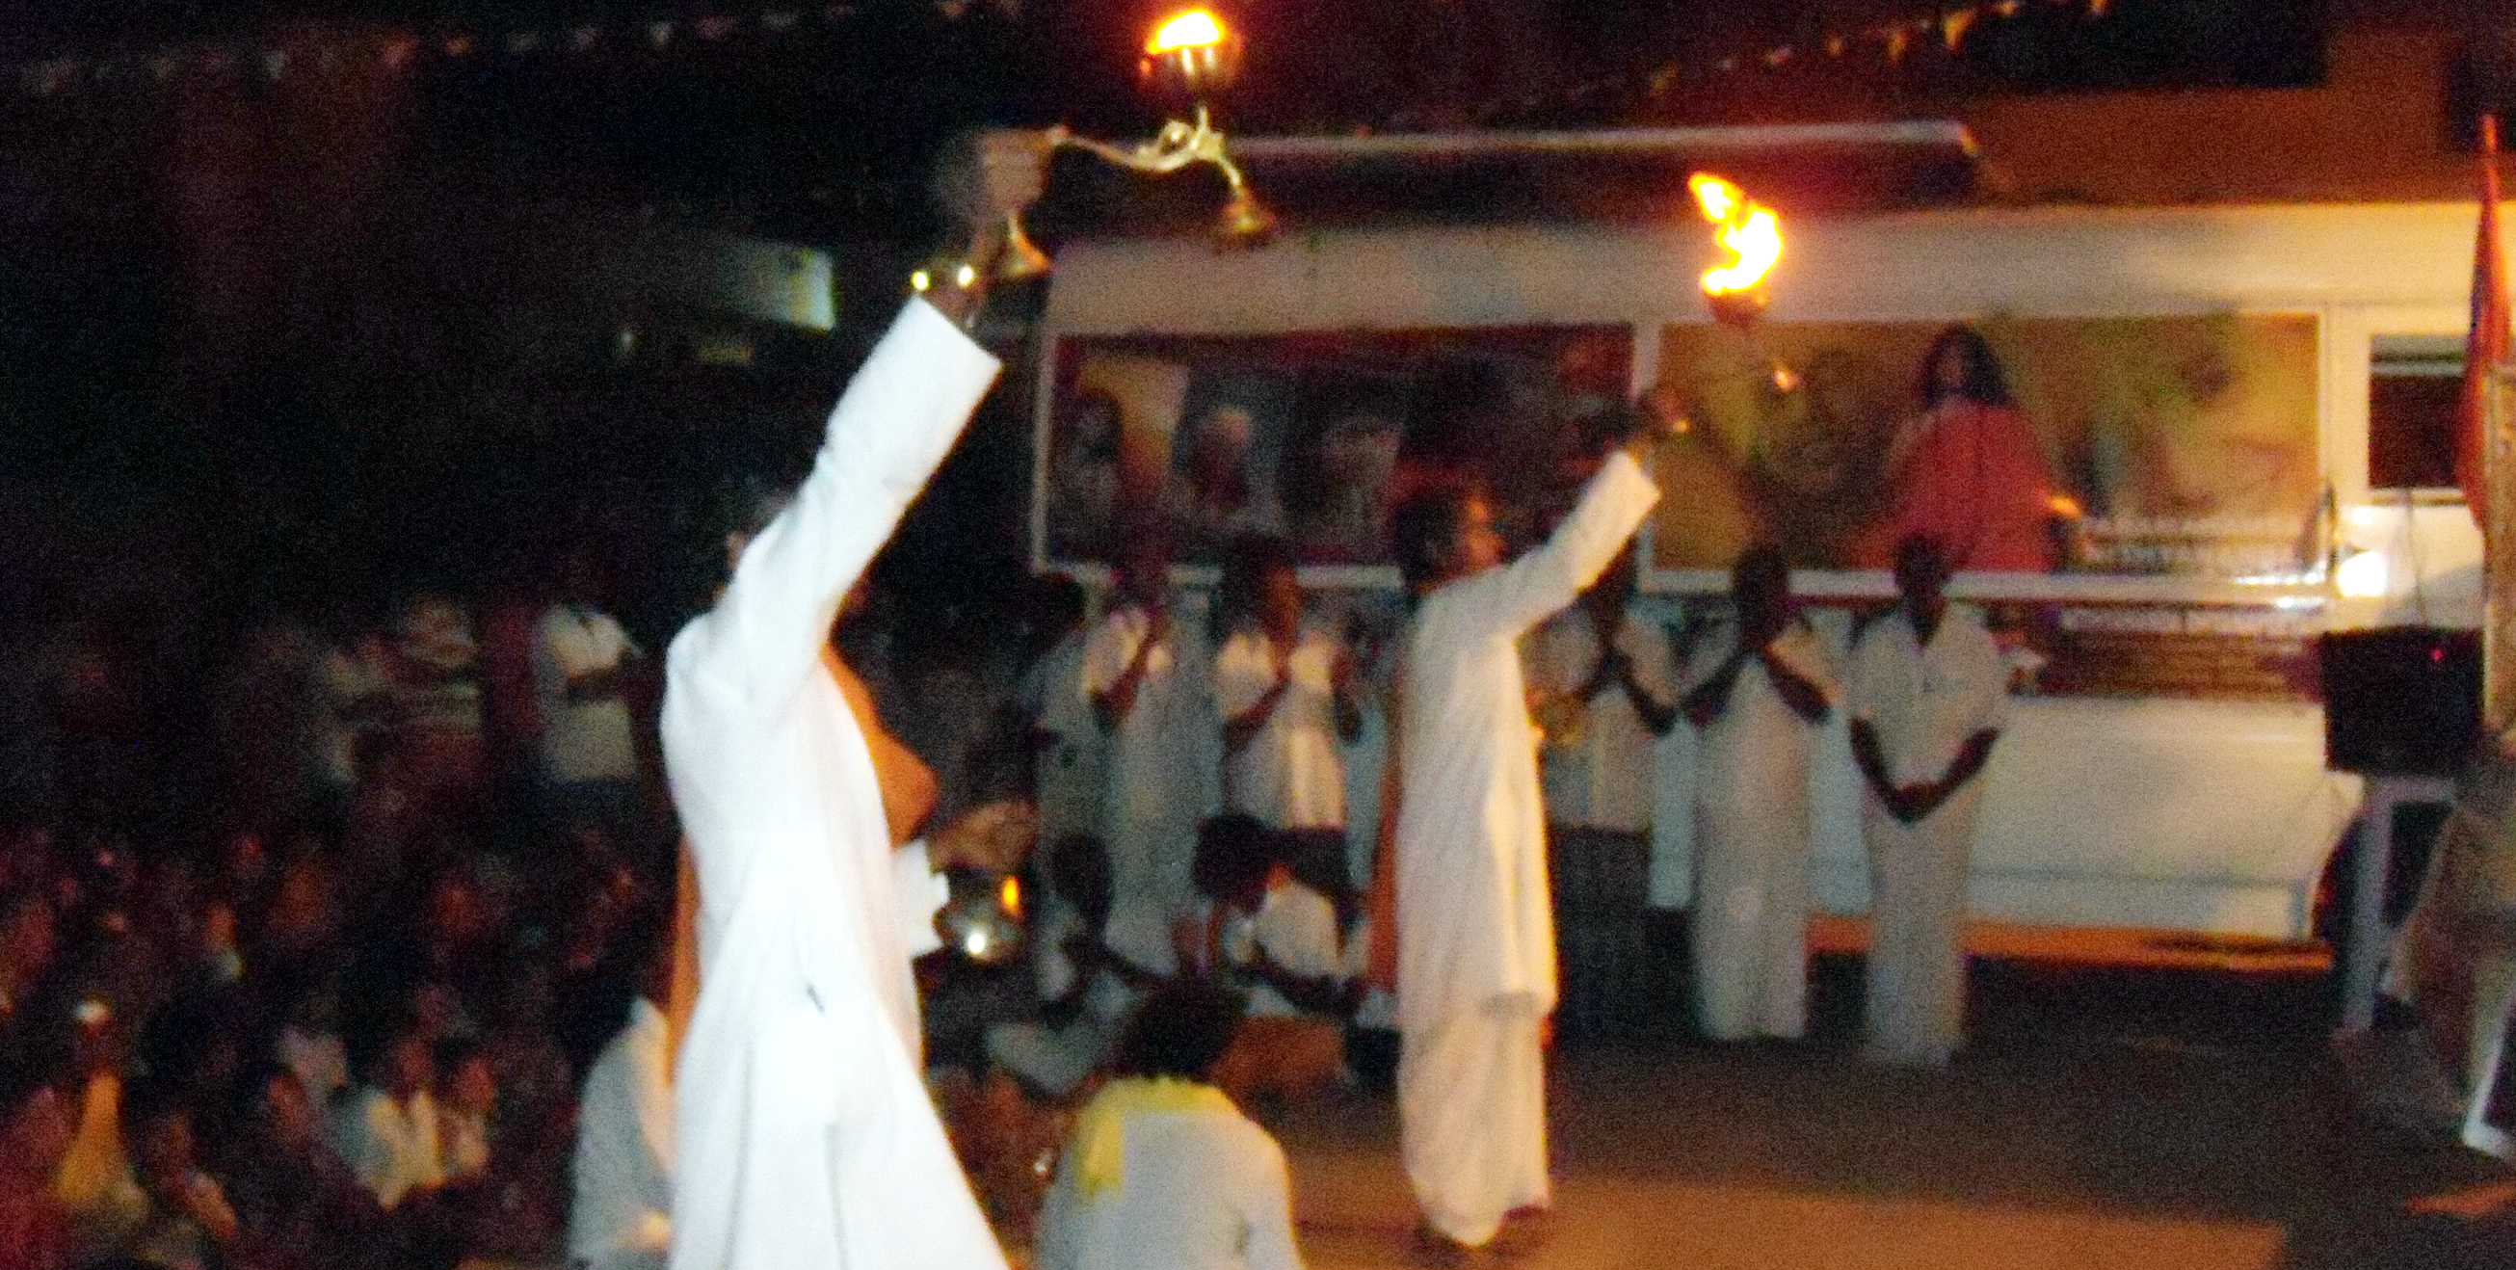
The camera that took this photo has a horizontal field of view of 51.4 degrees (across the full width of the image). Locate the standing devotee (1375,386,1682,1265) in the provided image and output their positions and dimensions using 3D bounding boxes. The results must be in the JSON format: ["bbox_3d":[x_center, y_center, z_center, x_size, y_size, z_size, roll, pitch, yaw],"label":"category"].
[{"bbox_3d":[0.599,0.414,5.800,0.640,1.930,0.520,1,0,-11],"label":"standing devotee"}]

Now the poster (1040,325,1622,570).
[{"bbox_3d":[0.263,-0.682,9.610,2.212,0.880,0.050,1,0,14],"label":"poster"}]

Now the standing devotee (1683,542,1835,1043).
[{"bbox_3d":[1.654,0.526,8.650,0.500,1.644,0.330,1,0,11],"label":"standing devotee"}]

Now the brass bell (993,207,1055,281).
[{"bbox_3d":[-0.297,-0.482,3.250,0.078,0.088,0.078,-6,3,0],"label":"brass bell"}]

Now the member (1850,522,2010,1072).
[{"bbox_3d":[2.104,0.524,8.200,0.500,1.682,0.330,1,0,11],"label":"member"}]

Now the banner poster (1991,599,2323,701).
[{"bbox_3d":[3.057,0.054,8.941,1.123,0.342,0.050,1,0,14],"label":"banner poster"}]

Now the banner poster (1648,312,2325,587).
[{"bbox_3d":[2.498,-0.647,9.073,2.247,0.919,0.050,1,0,14],"label":"banner poster"}]

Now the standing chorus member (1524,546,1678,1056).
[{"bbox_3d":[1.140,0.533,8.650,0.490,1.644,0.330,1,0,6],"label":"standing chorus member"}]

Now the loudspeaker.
[{"bbox_3d":[3.598,0.211,8.250,0.480,0.465,0.400,1,0,14],"label":"loudspeaker"}]

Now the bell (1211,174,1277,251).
[{"bbox_3d":[-0.018,-0.525,3.250,0.080,0.090,0.080,-9,3,0],"label":"bell"}]

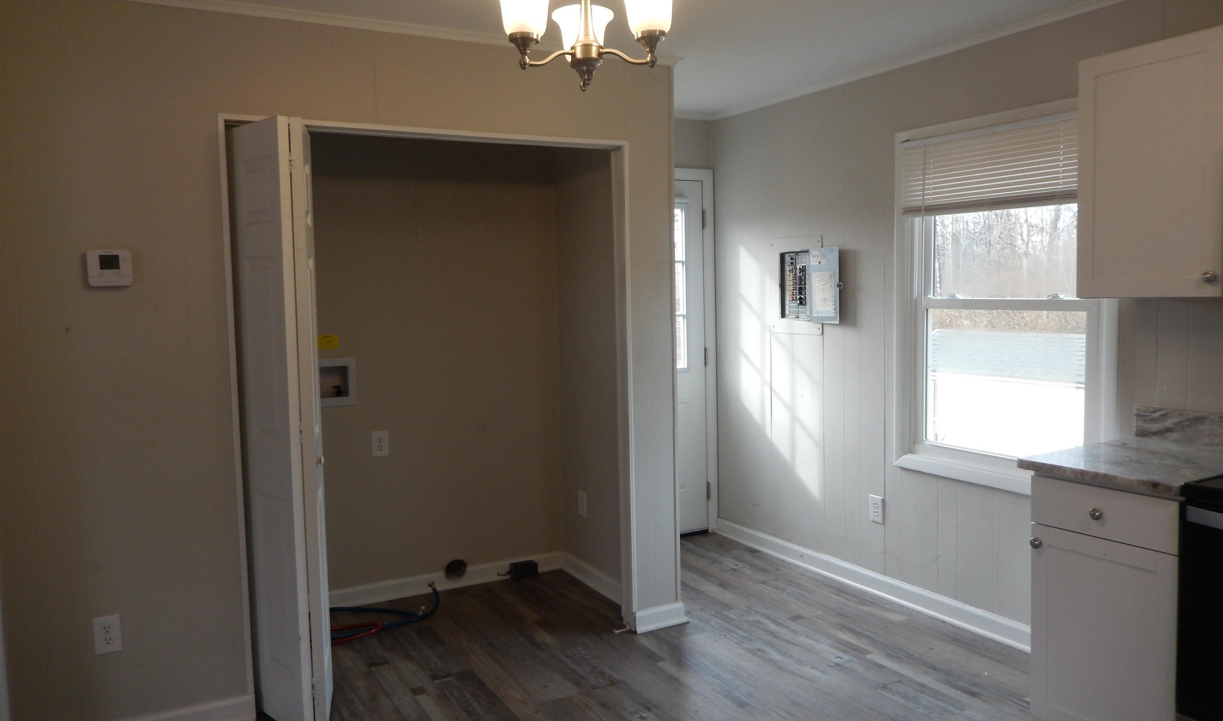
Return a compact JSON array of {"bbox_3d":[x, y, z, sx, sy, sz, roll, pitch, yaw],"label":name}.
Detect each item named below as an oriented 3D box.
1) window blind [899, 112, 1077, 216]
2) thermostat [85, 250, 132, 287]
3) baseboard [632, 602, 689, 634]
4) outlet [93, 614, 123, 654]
[{"bbox_3d":[1.508,-0.767,3.499,0.045,0.335,0.930,-4,5,-30],"label":"window blind"},{"bbox_3d":[-1.583,-0.291,2.789,0.117,0.106,0.028,-3,5,-27],"label":"thermostat"},{"bbox_3d":[0.224,1.118,3.838,0.250,0.097,0.022,-3,5,-27],"label":"baseboard"},{"bbox_3d":[-1.629,0.887,2.858,0.073,0.118,0.012,-3,5,-27],"label":"outlet"}]

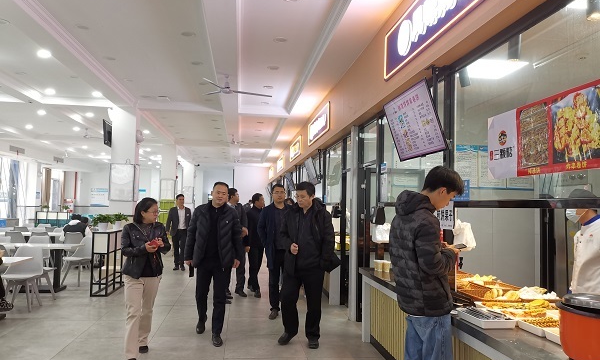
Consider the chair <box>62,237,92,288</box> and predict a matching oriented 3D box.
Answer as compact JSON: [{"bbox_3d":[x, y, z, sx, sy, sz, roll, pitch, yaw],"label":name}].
[{"bbox_3d":[-3.913,1.450,8.407,0.460,0.820,0.520,0,-3,11],"label":"chair"}]

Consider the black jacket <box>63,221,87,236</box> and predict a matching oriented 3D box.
[{"bbox_3d":[-4.880,1.174,10.165,0.540,0.480,0.380,1,-3,8],"label":"black jacket"}]

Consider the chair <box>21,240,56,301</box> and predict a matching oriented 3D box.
[{"bbox_3d":[-3.790,1.363,6.813,0.460,0.820,0.520,1,-3,-5],"label":"chair"}]

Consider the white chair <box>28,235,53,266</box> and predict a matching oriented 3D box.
[{"bbox_3d":[-4.711,1.427,8.266,0.460,0.820,0.520,2,-3,-10],"label":"white chair"}]

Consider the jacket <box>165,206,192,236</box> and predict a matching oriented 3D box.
[{"bbox_3d":[-2.753,0.929,10.602,0.600,0.700,0.340,2,-3,-19],"label":"jacket"}]

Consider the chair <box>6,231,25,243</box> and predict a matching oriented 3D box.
[{"bbox_3d":[-5.951,1.497,9.920,0.480,0.820,0.530,2,-3,-7],"label":"chair"}]

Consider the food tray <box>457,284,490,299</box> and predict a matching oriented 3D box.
[{"bbox_3d":[1.399,0.895,3.664,0.310,0.090,0.480,2,-3,-7],"label":"food tray"}]

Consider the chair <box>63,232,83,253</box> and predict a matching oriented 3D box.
[{"bbox_3d":[-4.795,1.532,10.097,0.480,0.820,0.530,2,-3,-7],"label":"chair"}]

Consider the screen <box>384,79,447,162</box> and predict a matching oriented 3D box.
[{"bbox_3d":[0.916,-0.442,3.744,0.050,0.530,0.940,-16,-1,-8],"label":"screen"}]

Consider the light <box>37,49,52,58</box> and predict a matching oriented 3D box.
[{"bbox_3d":[-3.503,-1.730,6.411,0.190,0.060,0.190,2,-3,-7],"label":"light"}]

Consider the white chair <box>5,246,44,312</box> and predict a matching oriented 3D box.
[{"bbox_3d":[-3.773,1.350,6.381,0.480,0.820,0.550,2,-3,-7],"label":"white chair"}]

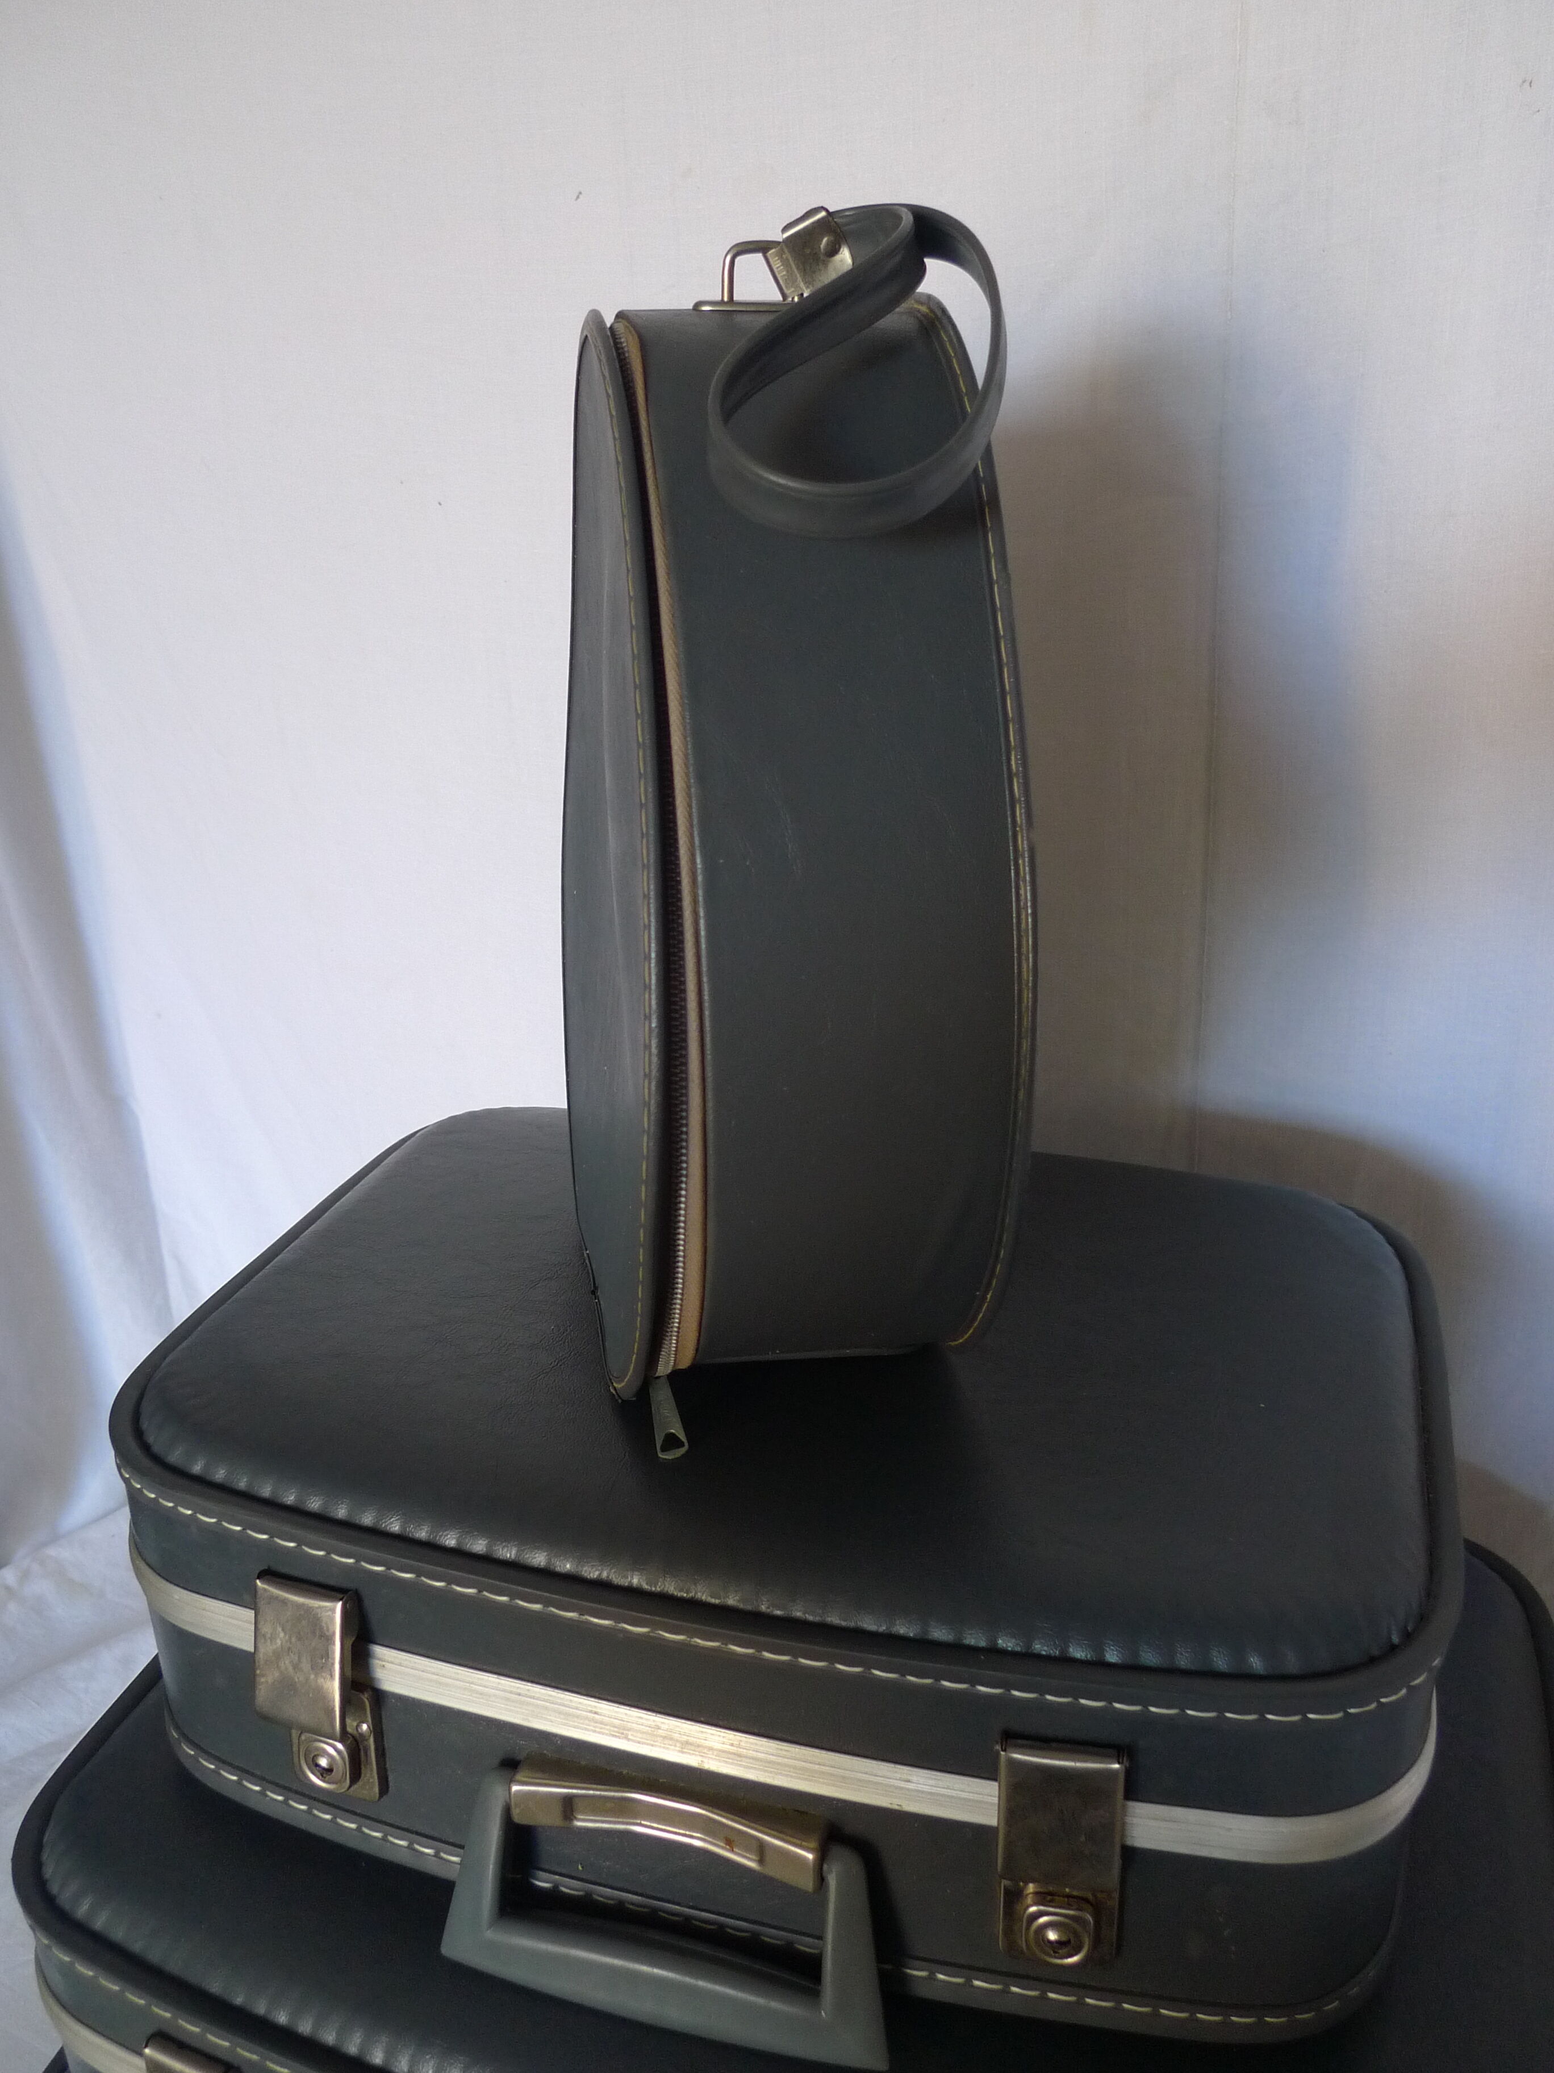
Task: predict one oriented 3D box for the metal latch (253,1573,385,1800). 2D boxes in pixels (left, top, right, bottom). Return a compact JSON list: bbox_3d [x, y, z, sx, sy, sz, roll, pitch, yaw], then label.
[{"bbox_3d":[-0.134,0.195,0.486,0.031,0.075,0.022,5,20,16],"label":"metal latch"}]

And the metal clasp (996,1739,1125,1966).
[{"bbox_3d":[0.073,0.214,0.430,0.031,0.073,0.014,4,23,13],"label":"metal clasp"}]

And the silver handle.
[{"bbox_3d":[-0.031,0.236,0.459,0.129,0.053,0.029,5,9,16],"label":"silver handle"}]

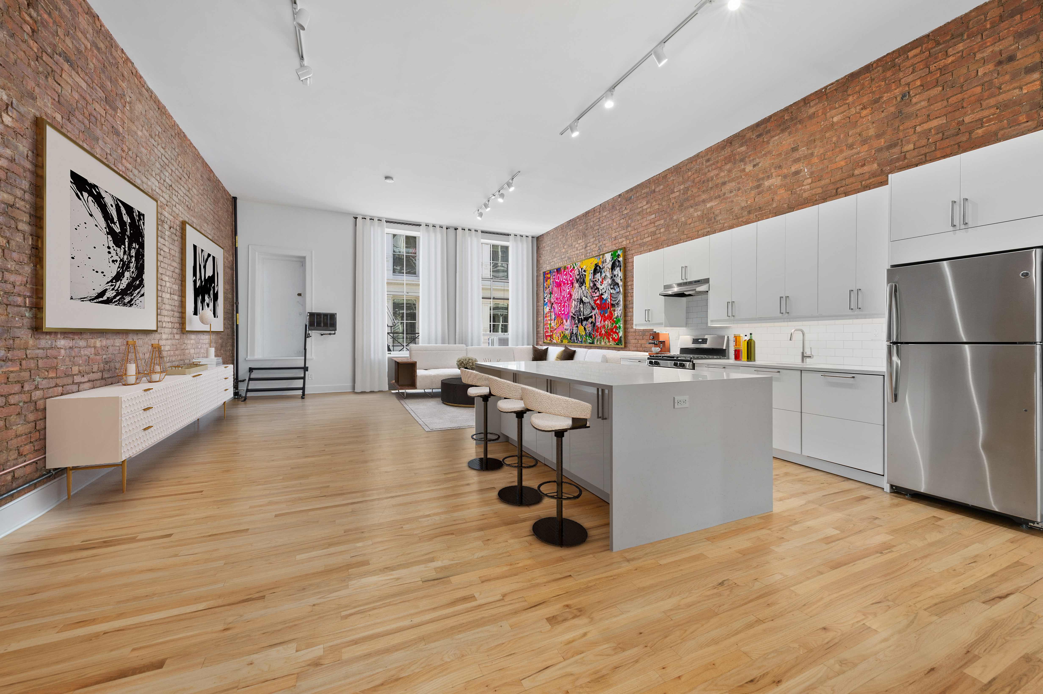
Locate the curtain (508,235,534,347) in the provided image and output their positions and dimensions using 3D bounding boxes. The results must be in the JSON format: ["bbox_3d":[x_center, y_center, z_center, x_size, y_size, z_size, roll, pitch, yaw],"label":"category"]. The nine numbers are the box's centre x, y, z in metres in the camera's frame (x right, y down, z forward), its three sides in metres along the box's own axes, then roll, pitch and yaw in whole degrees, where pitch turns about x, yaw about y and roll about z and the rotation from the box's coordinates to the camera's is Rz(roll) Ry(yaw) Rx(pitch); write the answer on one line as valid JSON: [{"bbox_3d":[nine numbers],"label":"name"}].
[{"bbox_3d":[-0.030,-0.925,10.225,0.670,3.780,0.130,0,1,-24],"label":"curtain"}]

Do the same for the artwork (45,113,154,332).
[{"bbox_3d":[-3.555,-0.829,3.521,0.042,1.410,1.850,0,1,-24],"label":"artwork"}]

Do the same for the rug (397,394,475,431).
[{"bbox_3d":[-0.678,1.016,7.388,2.770,0.015,3.770,0,1,-24],"label":"rug"}]

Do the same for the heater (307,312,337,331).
[{"bbox_3d":[-3.877,-0.478,7.899,0.505,0.355,0.240,0,1,-24],"label":"heater"}]

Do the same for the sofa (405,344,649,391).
[{"bbox_3d":[-0.262,0.508,7.709,3.460,1.020,4.250,0,1,-24],"label":"sofa"}]

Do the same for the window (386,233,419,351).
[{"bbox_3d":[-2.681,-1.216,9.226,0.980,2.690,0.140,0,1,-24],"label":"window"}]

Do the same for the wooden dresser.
[{"bbox_3d":[-3.776,0.703,4.431,0.405,0.735,3.480,0,1,-24],"label":"wooden dresser"}]

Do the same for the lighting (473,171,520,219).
[{"bbox_3d":[-0.494,-2.573,7.128,0.180,0.220,2.210,0,1,-24],"label":"lighting"}]

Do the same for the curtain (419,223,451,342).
[{"bbox_3d":[-1.915,-0.851,8.871,0.660,3.630,0.120,0,1,-24],"label":"curtain"}]

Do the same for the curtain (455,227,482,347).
[{"bbox_3d":[-1.198,-0.854,9.196,0.625,3.635,0.120,0,1,-24],"label":"curtain"}]

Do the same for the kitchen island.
[{"bbox_3d":[0.594,0.644,3.576,1.312,0.909,2.440,0,1,-24],"label":"kitchen island"}]

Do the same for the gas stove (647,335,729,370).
[{"bbox_3d":[2.137,0.469,5.280,0.690,1.241,0.765,0,1,-24],"label":"gas stove"}]

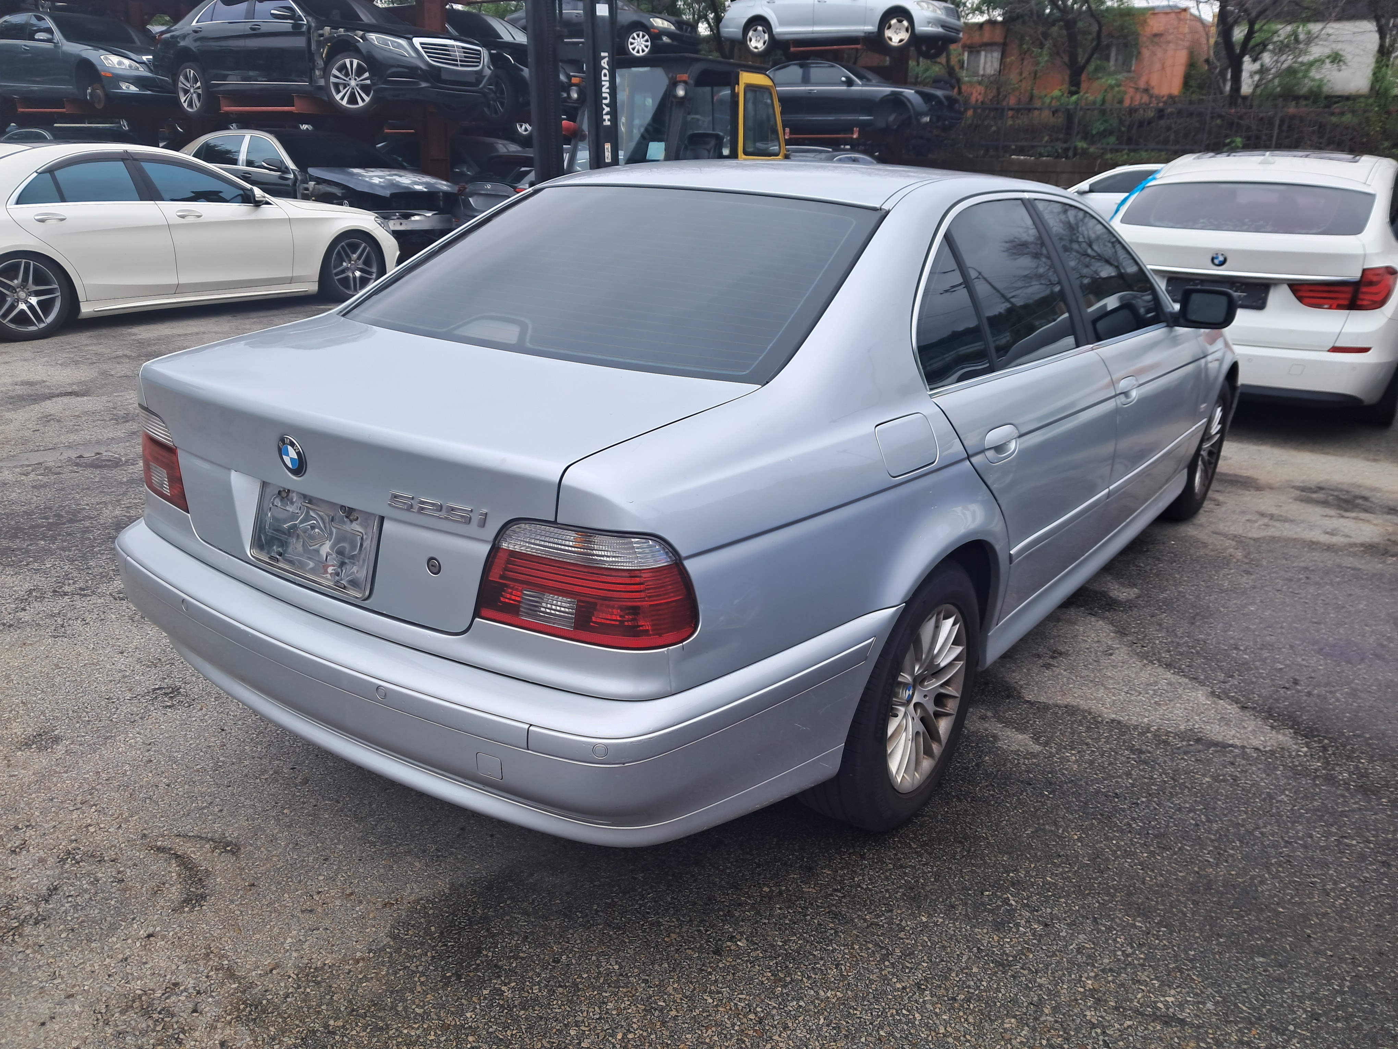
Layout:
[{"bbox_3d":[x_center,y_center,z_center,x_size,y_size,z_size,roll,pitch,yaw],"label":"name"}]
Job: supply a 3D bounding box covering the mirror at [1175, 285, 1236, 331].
[{"bbox_3d":[1.616,-0.694,3.482,0.200,0.130,0.140,14,23,33],"label":"mirror"}]

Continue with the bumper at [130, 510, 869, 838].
[{"bbox_3d":[-0.560,0.207,2.346,1.770,0.335,0.840,14,23,33],"label":"bumper"}]

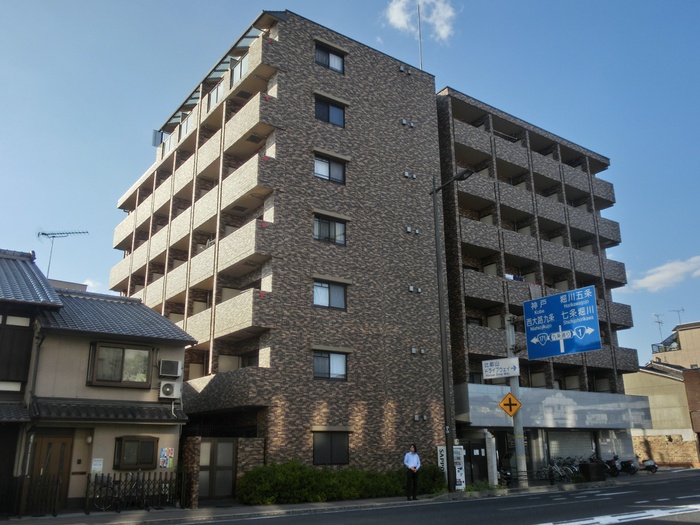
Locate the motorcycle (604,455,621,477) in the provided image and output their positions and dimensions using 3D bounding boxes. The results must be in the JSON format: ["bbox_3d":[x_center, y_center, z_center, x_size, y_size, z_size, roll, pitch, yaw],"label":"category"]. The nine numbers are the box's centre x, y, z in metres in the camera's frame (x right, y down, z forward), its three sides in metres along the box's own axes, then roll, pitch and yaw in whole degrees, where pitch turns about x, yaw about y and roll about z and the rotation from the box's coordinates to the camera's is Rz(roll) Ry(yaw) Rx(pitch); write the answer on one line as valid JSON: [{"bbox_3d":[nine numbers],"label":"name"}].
[{"bbox_3d":[14.623,11.489,34.303,0.680,1.100,1.750,4,-18,-15],"label":"motorcycle"}]

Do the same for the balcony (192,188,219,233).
[{"bbox_3d":[-6.268,-2.433,27.995,0.790,1.375,3.108,11,-21,-35],"label":"balcony"}]

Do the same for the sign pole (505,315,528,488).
[{"bbox_3d":[7.008,5.724,25.678,0.380,7.100,0.380,11,-21,-35],"label":"sign pole"}]

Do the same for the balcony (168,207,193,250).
[{"bbox_3d":[-8.114,-1.689,30.382,0.790,1.375,2.996,11,-21,-35],"label":"balcony"}]

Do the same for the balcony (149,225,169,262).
[{"bbox_3d":[-10.167,-1.032,33.801,0.806,1.418,3.162,11,-20,-35],"label":"balcony"}]

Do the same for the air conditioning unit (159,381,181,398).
[{"bbox_3d":[-6.058,4.299,20.384,0.676,0.525,0.280,11,-20,-35],"label":"air conditioning unit"}]

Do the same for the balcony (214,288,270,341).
[{"bbox_3d":[-4.362,2.183,24.628,0.806,1.459,3.448,11,-20,-35],"label":"balcony"}]

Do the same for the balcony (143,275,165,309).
[{"bbox_3d":[-9.739,1.747,32.046,1.250,1.300,3.023,12,-21,-35],"label":"balcony"}]

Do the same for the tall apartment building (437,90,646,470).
[{"bbox_3d":[8.591,2.845,39.463,15.600,20.800,12.000,11,-21,-34],"label":"tall apartment building"}]

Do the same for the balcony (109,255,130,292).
[{"bbox_3d":[-13.747,0.657,37.934,1.250,1.481,3.880,12,-21,-35],"label":"balcony"}]

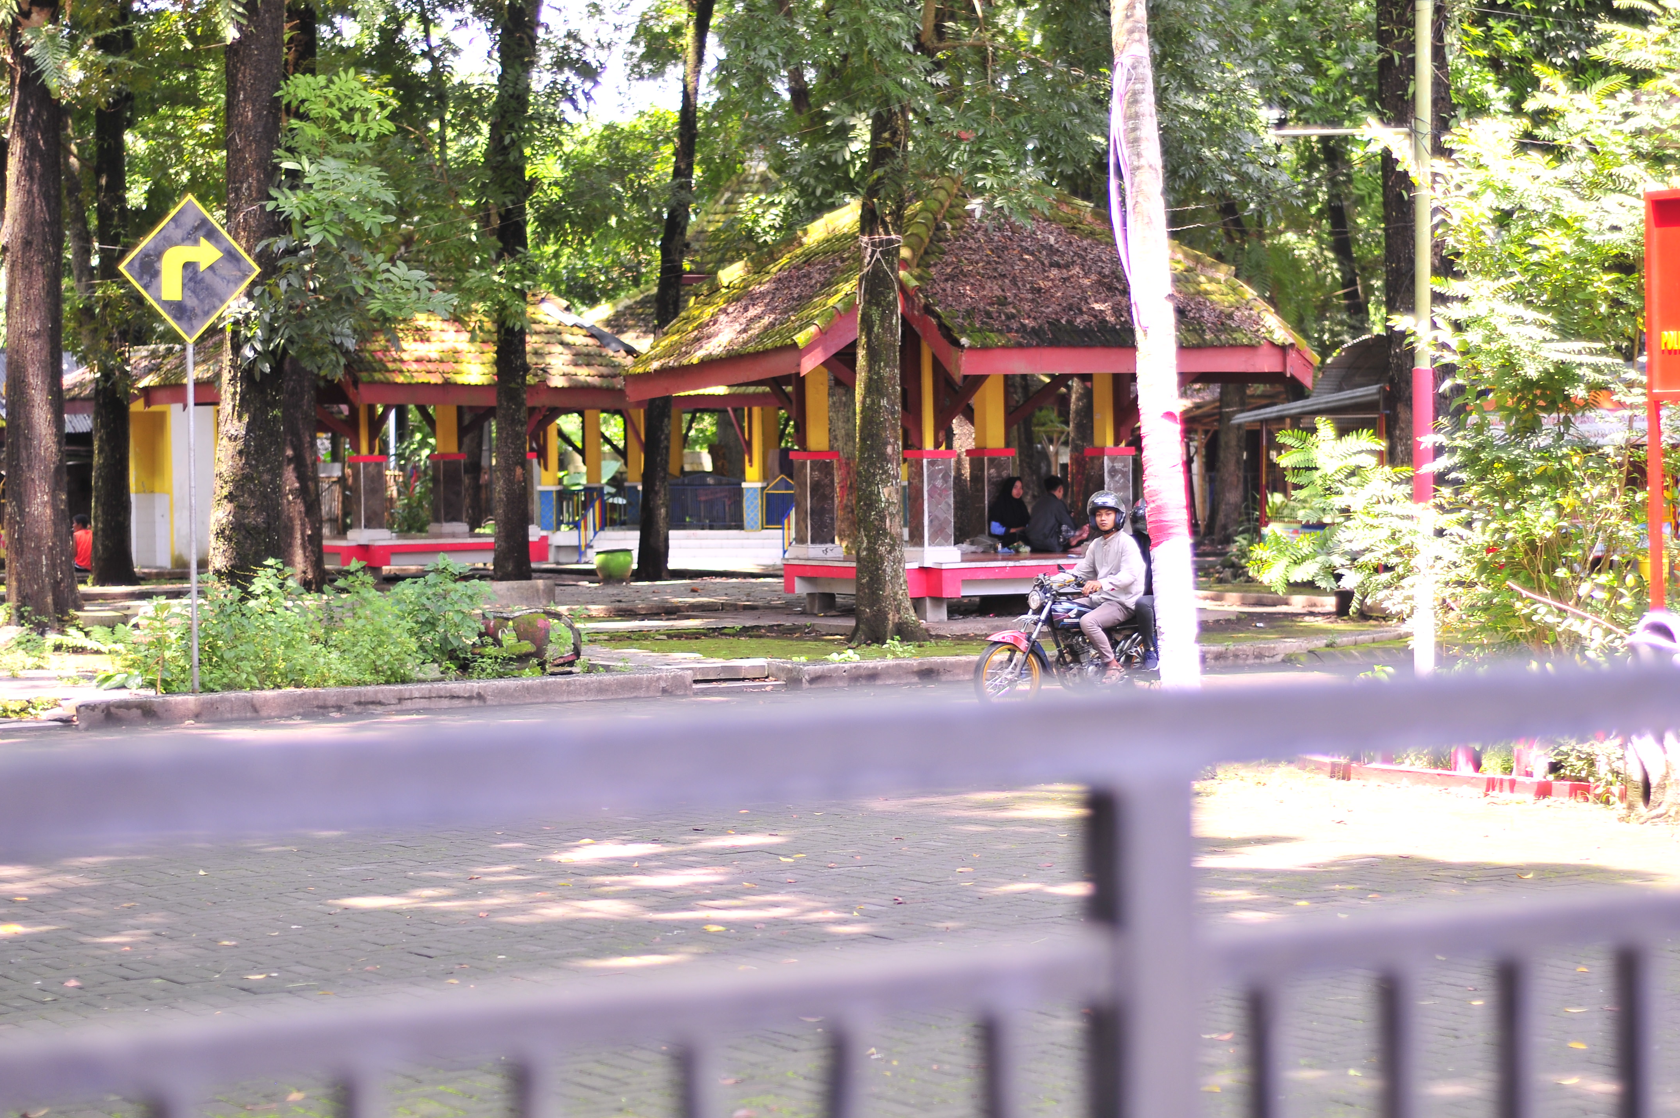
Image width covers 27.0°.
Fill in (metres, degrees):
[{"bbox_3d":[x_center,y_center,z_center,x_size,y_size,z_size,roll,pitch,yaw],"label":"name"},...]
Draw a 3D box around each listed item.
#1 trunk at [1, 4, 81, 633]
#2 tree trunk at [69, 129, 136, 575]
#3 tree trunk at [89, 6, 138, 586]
[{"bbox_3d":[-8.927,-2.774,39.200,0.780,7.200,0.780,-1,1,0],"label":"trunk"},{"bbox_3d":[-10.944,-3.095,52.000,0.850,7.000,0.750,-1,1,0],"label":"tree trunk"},{"bbox_3d":[-10.580,-3.859,51.000,0.660,8.500,0.660,-1,1,0],"label":"tree trunk"}]

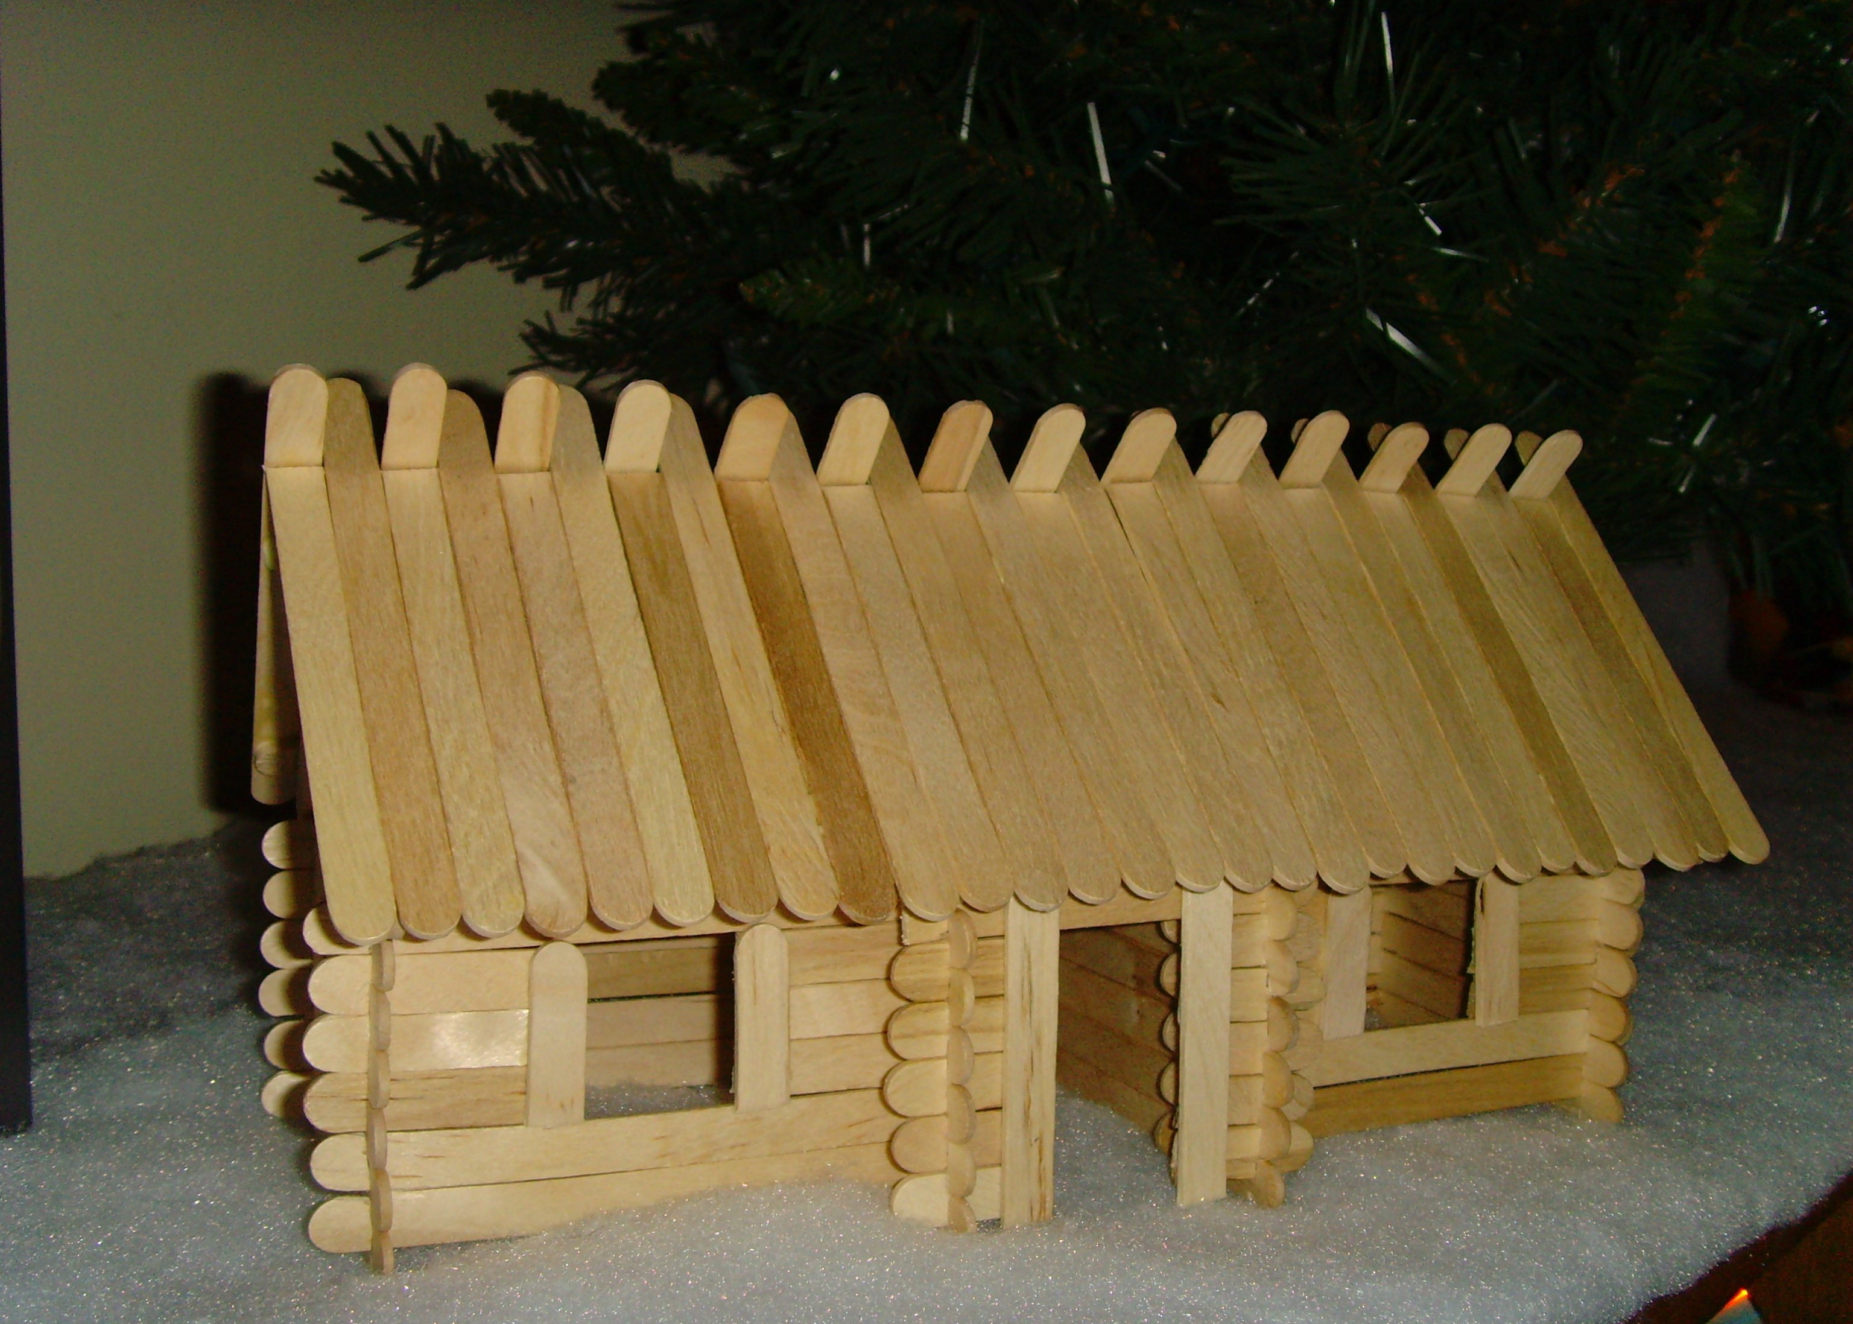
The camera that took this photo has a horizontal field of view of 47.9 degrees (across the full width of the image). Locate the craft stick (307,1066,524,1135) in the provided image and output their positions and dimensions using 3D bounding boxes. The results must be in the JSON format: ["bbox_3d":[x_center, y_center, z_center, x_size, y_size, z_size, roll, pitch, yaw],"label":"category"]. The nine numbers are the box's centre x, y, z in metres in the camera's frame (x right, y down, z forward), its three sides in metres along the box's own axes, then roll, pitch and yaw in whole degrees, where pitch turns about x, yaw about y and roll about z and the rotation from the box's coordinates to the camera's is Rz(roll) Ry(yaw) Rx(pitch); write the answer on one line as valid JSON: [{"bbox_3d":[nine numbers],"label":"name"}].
[{"bbox_3d":[-0.077,0.069,0.332,0.042,0.010,0.002,-1,5,-24],"label":"craft stick"}]

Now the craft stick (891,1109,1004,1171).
[{"bbox_3d":[0.007,0.079,0.347,0.028,0.010,0.002,-1,5,-24],"label":"craft stick"}]

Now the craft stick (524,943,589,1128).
[{"bbox_3d":[-0.064,0.065,0.365,0.010,0.033,0.002,1,3,-22],"label":"craft stick"}]

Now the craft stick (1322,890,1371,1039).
[{"bbox_3d":[0.086,0.061,0.428,0.010,0.032,0.002,0,3,-22],"label":"craft stick"}]

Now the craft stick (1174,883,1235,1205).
[{"bbox_3d":[0.048,0.064,0.362,0.010,0.061,0.002,-1,5,-24],"label":"craft stick"}]

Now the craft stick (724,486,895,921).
[{"bbox_3d":[-0.021,0.004,0.353,0.010,0.094,0.002,-1,-38,-24],"label":"craft stick"}]

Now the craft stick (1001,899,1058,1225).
[{"bbox_3d":[0.019,0.072,0.378,0.010,0.061,0.002,-1,4,-22],"label":"craft stick"}]

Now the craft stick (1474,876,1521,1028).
[{"bbox_3d":[0.113,0.056,0.414,0.010,0.032,0.002,-1,5,-24],"label":"craft stick"}]

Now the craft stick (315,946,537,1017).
[{"bbox_3d":[-0.083,0.054,0.359,0.044,0.010,0.002,1,3,-22],"label":"craft stick"}]

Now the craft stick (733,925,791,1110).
[{"bbox_3d":[-0.028,0.060,0.351,0.010,0.032,0.002,-1,5,-24],"label":"craft stick"}]

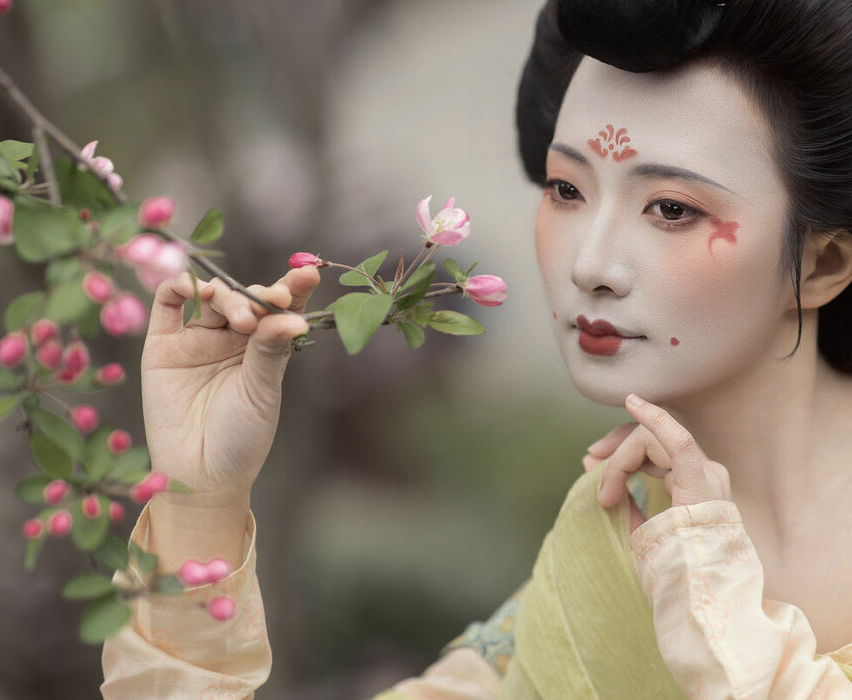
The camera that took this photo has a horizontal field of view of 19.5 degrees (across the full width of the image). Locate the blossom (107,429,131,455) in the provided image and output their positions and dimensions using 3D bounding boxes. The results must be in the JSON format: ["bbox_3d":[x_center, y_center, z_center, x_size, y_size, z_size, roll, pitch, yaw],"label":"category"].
[{"bbox_3d":[-0.148,0.044,1.200,0.011,0.013,0.011,0,2,0],"label":"blossom"}]

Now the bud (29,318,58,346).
[{"bbox_3d":[-0.188,-0.009,1.220,0.013,0.014,0.013,6,6,0],"label":"bud"}]

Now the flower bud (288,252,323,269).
[{"bbox_3d":[-0.062,-0.046,1.280,0.019,0.009,0.009,6,0,0],"label":"flower bud"}]

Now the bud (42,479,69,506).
[{"bbox_3d":[-0.178,0.068,1.190,0.014,0.011,0.011,-50,-2,-38],"label":"bud"}]

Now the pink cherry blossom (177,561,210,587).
[{"bbox_3d":[-0.112,0.107,1.190,0.014,0.013,0.013,18,18,0],"label":"pink cherry blossom"}]

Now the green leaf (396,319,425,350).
[{"bbox_3d":[-0.008,-0.008,1.280,0.010,0.018,0.005,-44,6,-25],"label":"green leaf"}]

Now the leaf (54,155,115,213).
[{"bbox_3d":[-0.176,-0.086,1.280,0.032,0.030,0.016,0,2,0],"label":"leaf"}]

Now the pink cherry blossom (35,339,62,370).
[{"bbox_3d":[-0.185,0.002,1.215,0.012,0.016,0.012,9,6,0],"label":"pink cherry blossom"}]

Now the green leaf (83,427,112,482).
[{"bbox_3d":[-0.162,0.051,1.220,0.014,0.026,0.007,6,6,1],"label":"green leaf"}]

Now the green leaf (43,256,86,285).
[{"bbox_3d":[-0.176,-0.039,1.210,0.021,0.015,0.008,-6,0,-2],"label":"green leaf"}]

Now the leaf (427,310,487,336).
[{"bbox_3d":[0.015,-0.013,1.280,0.031,0.013,0.005,15,-36,0],"label":"leaf"}]

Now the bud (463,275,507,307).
[{"bbox_3d":[0.031,-0.031,1.280,0.022,0.016,0.016,5,0,3],"label":"bud"}]

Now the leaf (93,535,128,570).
[{"bbox_3d":[-0.151,0.097,1.190,0.017,0.018,0.012,0,2,0],"label":"leaf"}]

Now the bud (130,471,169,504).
[{"bbox_3d":[-0.135,0.067,1.210,0.021,0.012,0.013,-30,-5,9],"label":"bud"}]

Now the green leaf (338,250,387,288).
[{"bbox_3d":[-0.033,-0.042,1.280,0.028,0.016,0.008,-35,-33,-6],"label":"green leaf"}]

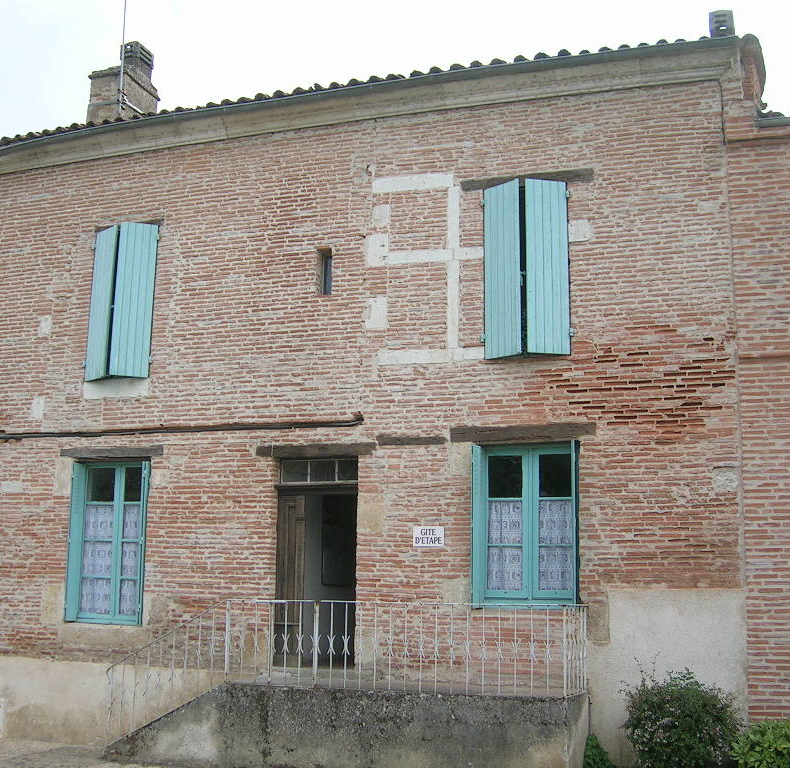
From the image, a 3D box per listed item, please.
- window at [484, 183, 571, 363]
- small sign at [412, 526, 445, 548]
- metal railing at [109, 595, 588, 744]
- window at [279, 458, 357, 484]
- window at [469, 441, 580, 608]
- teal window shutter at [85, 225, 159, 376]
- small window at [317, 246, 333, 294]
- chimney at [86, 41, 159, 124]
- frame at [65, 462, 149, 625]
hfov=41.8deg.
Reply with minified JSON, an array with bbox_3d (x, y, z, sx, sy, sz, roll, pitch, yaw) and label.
[{"bbox_3d":[1.553,-1.397,12.429,1.060,2.160,0.270,-2,-10,18],"label":"window"},{"bbox_3d":[0.403,1.822,12.373,0.370,0.240,0.020,-2,-10,18],"label":"small sign"},{"bbox_3d":[-0.660,3.371,11.993,5.600,1.750,0.900,-2,-10,18],"label":"metal railing"},{"bbox_3d":[-0.939,1.098,13.123,1.060,0.320,0.100,-2,-10,18],"label":"window"},{"bbox_3d":[1.520,1.623,11.998,1.230,1.900,0.320,-2,-10,18],"label":"window"},{"bbox_3d":[-3.788,-1.126,14.191,1.000,2.140,0.260,-2,-10,18],"label":"teal window shutter"},{"bbox_3d":[-0.880,-1.443,13.478,0.210,0.630,0.180,-2,-10,18],"label":"small window"},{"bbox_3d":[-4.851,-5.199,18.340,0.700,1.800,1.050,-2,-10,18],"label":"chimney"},{"bbox_3d":[-3.798,2.106,13.721,1.060,2.150,0.300,-2,-10,18],"label":"frame"}]

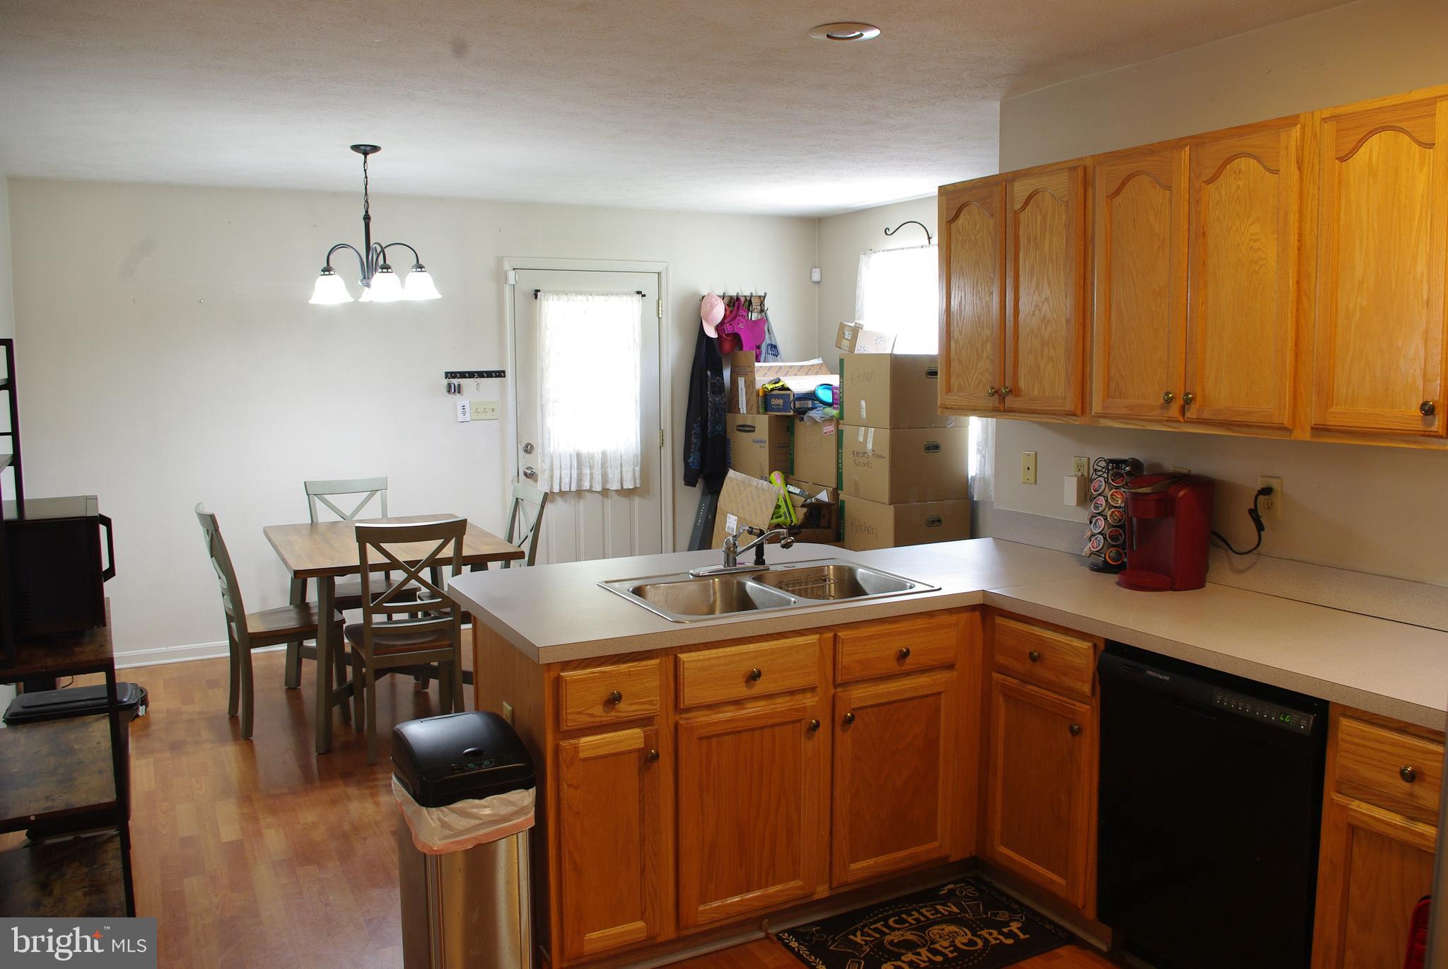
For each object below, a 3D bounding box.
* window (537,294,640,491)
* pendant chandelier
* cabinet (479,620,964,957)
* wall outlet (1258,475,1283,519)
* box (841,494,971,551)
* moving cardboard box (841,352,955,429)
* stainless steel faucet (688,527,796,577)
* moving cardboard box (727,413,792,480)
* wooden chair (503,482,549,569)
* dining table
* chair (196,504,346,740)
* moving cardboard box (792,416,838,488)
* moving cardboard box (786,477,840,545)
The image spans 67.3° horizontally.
[{"bbox_3d":[-0.807,-0.562,6.628,0.690,1.190,0.060,-4,8,-27],"label":"window"},{"bbox_3d":[-1.490,-1.099,4.612,0.575,0.635,0.575,0,7,2],"label":"pendant chandelier"},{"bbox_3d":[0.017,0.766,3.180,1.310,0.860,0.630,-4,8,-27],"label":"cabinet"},{"bbox_3d":[1.498,0.036,2.983,0.012,0.117,0.073,-4,8,-27],"label":"wall outlet"},{"bbox_3d":[1.020,0.269,6.140,0.545,0.398,0.475,-4,7,-28],"label":"box"},{"bbox_3d":[0.990,-0.526,6.005,0.486,0.400,0.563,-3,7,-22],"label":"moving cardboard box"},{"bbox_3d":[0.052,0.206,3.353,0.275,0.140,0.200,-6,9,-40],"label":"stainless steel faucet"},{"bbox_3d":[0.331,-0.236,6.937,0.410,0.430,0.540,-4,8,-27],"label":"moving cardboard box"},{"bbox_3d":[-1.149,0.506,5.196,0.545,0.955,0.450,-4,8,-31],"label":"wooden chair"},{"bbox_3d":[-1.516,0.628,4.931,0.915,0.777,1.225,-3,7,-26],"label":"dining table"},{"bbox_3d":[-1.974,0.571,4.769,0.540,0.960,0.430,-4,8,-27],"label":"chair"},{"bbox_3d":[0.769,-0.210,6.532,0.545,0.396,0.500,-4,7,-28],"label":"moving cardboard box"},{"bbox_3d":[0.681,0.191,6.522,0.460,0.410,0.500,-4,8,-27],"label":"moving cardboard box"}]

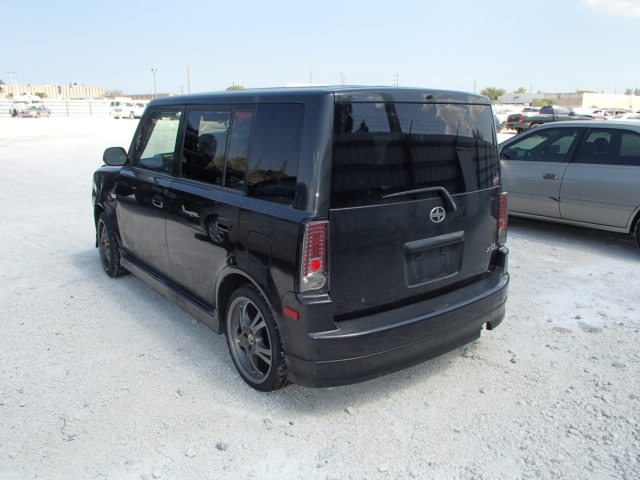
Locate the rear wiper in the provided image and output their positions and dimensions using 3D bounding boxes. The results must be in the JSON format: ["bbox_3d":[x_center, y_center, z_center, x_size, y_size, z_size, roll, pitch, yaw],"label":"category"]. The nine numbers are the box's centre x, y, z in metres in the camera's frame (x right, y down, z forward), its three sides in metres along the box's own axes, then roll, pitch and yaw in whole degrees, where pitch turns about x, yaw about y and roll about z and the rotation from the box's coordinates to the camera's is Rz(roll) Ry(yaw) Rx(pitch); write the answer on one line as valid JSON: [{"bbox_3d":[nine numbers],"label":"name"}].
[{"bbox_3d":[0.516,-0.185,2.668,0.570,0.160,0.060,-11,19,-38],"label":"rear wiper"}]

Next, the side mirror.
[{"bbox_3d":[-1.527,-0.625,3.857,0.180,0.140,0.120,-11,19,-38],"label":"side mirror"}]

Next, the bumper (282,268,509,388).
[{"bbox_3d":[0.548,0.377,2.944,1.670,0.465,0.375,-11,19,-38],"label":"bumper"}]

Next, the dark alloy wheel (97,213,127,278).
[{"bbox_3d":[-1.901,0.040,4.816,0.205,0.587,0.587,-9,17,-33],"label":"dark alloy wheel"}]

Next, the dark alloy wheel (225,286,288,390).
[{"bbox_3d":[-0.319,0.542,2.946,0.205,0.587,0.587,-11,19,-38],"label":"dark alloy wheel"}]

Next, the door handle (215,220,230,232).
[{"bbox_3d":[-0.546,-0.072,2.863,0.050,0.060,0.170,-11,19,-38],"label":"door handle"}]

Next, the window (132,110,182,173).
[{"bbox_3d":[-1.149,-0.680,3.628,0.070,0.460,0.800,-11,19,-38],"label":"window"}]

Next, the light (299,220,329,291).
[{"bbox_3d":[-0.022,0.088,2.367,0.130,0.355,0.120,-11,19,-38],"label":"light"}]

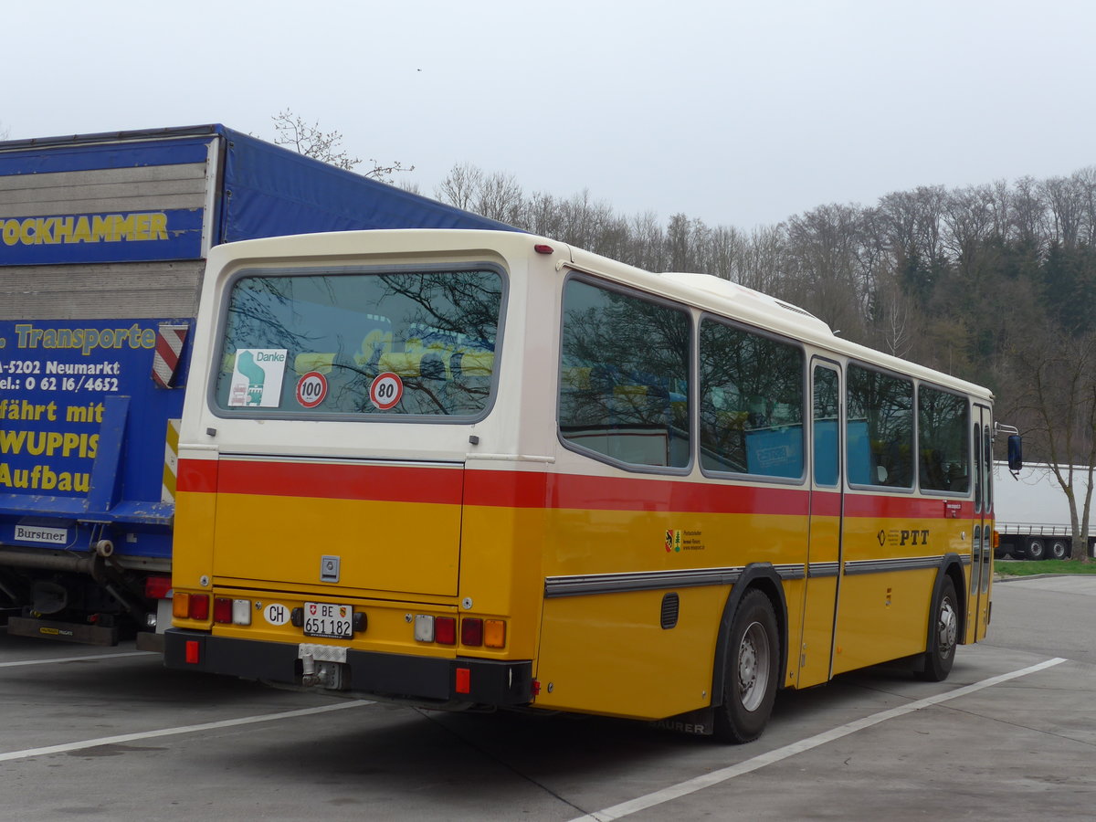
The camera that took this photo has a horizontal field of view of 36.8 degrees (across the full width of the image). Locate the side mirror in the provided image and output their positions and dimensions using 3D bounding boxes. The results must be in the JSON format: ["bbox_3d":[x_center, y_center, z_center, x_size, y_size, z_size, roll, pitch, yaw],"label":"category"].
[{"bbox_3d":[4.801,0.434,16.908,0.075,0.360,0.165,5,-3,-35],"label":"side mirror"}]

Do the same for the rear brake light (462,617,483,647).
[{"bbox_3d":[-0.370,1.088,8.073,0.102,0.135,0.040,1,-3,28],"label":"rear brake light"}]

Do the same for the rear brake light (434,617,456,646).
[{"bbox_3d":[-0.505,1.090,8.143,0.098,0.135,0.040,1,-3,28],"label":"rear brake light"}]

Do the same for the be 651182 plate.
[{"bbox_3d":[-1.129,1.079,8.472,0.302,0.170,0.020,1,-3,28],"label":"be 651182 plate"}]

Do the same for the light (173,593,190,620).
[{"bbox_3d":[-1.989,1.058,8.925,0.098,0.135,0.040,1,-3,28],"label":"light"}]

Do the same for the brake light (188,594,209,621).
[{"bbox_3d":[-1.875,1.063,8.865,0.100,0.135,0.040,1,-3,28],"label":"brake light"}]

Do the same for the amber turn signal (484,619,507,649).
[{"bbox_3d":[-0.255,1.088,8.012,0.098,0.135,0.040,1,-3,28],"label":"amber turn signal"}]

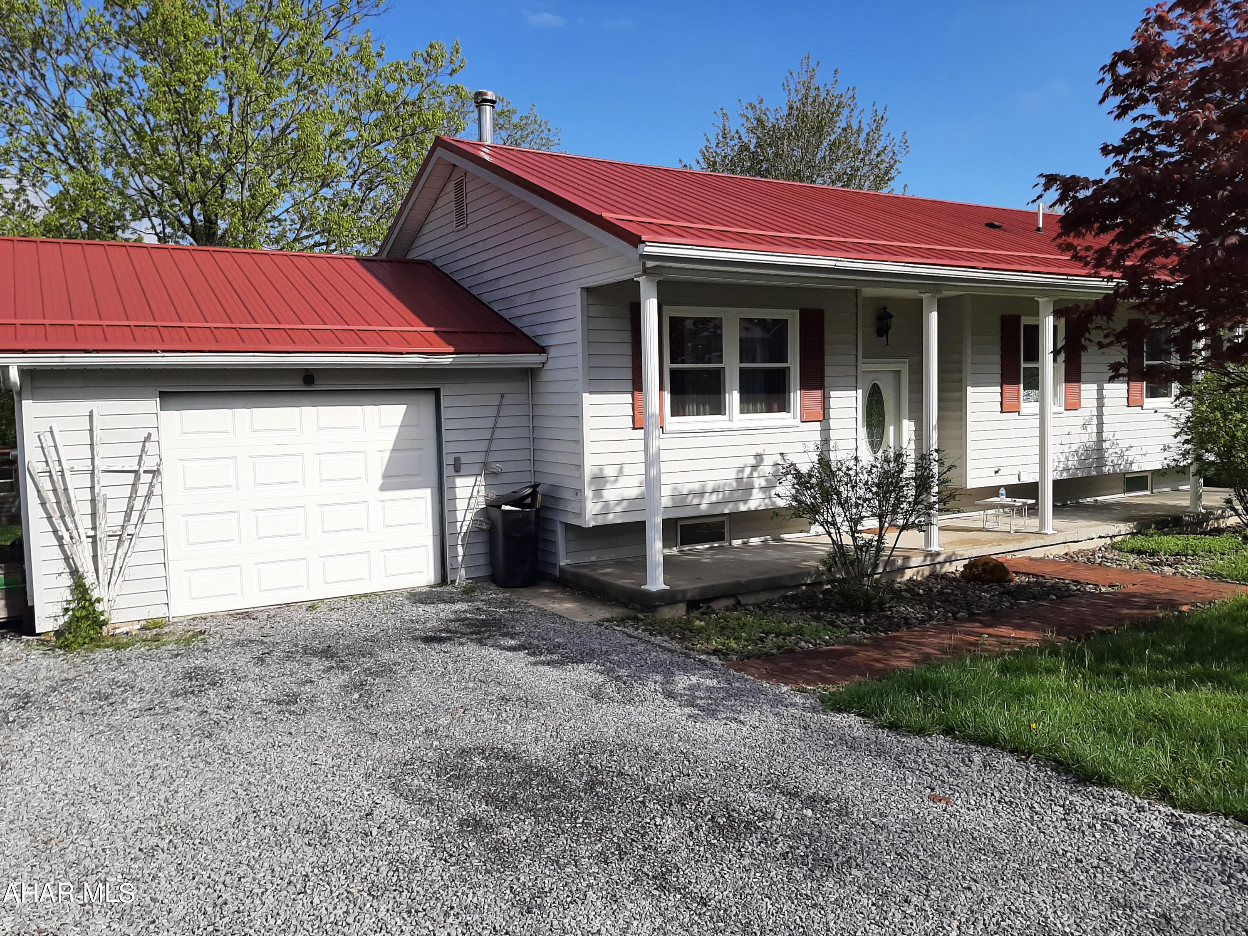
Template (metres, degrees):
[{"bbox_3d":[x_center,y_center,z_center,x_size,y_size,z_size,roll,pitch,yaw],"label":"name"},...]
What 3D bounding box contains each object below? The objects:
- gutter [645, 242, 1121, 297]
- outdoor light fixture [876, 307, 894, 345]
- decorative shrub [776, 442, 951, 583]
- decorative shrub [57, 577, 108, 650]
[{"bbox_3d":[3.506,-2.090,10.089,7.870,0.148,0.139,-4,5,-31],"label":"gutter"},{"bbox_3d":[3.490,-1.895,12.519,0.208,0.510,0.247,-4,5,-31],"label":"outdoor light fixture"},{"bbox_3d":[2.420,0.498,9.364,1.703,1.435,1.584,-1,4,0],"label":"decorative shrub"},{"bbox_3d":[-4.629,1.165,8.006,0.436,0.554,0.495,-4,5,-31],"label":"decorative shrub"}]

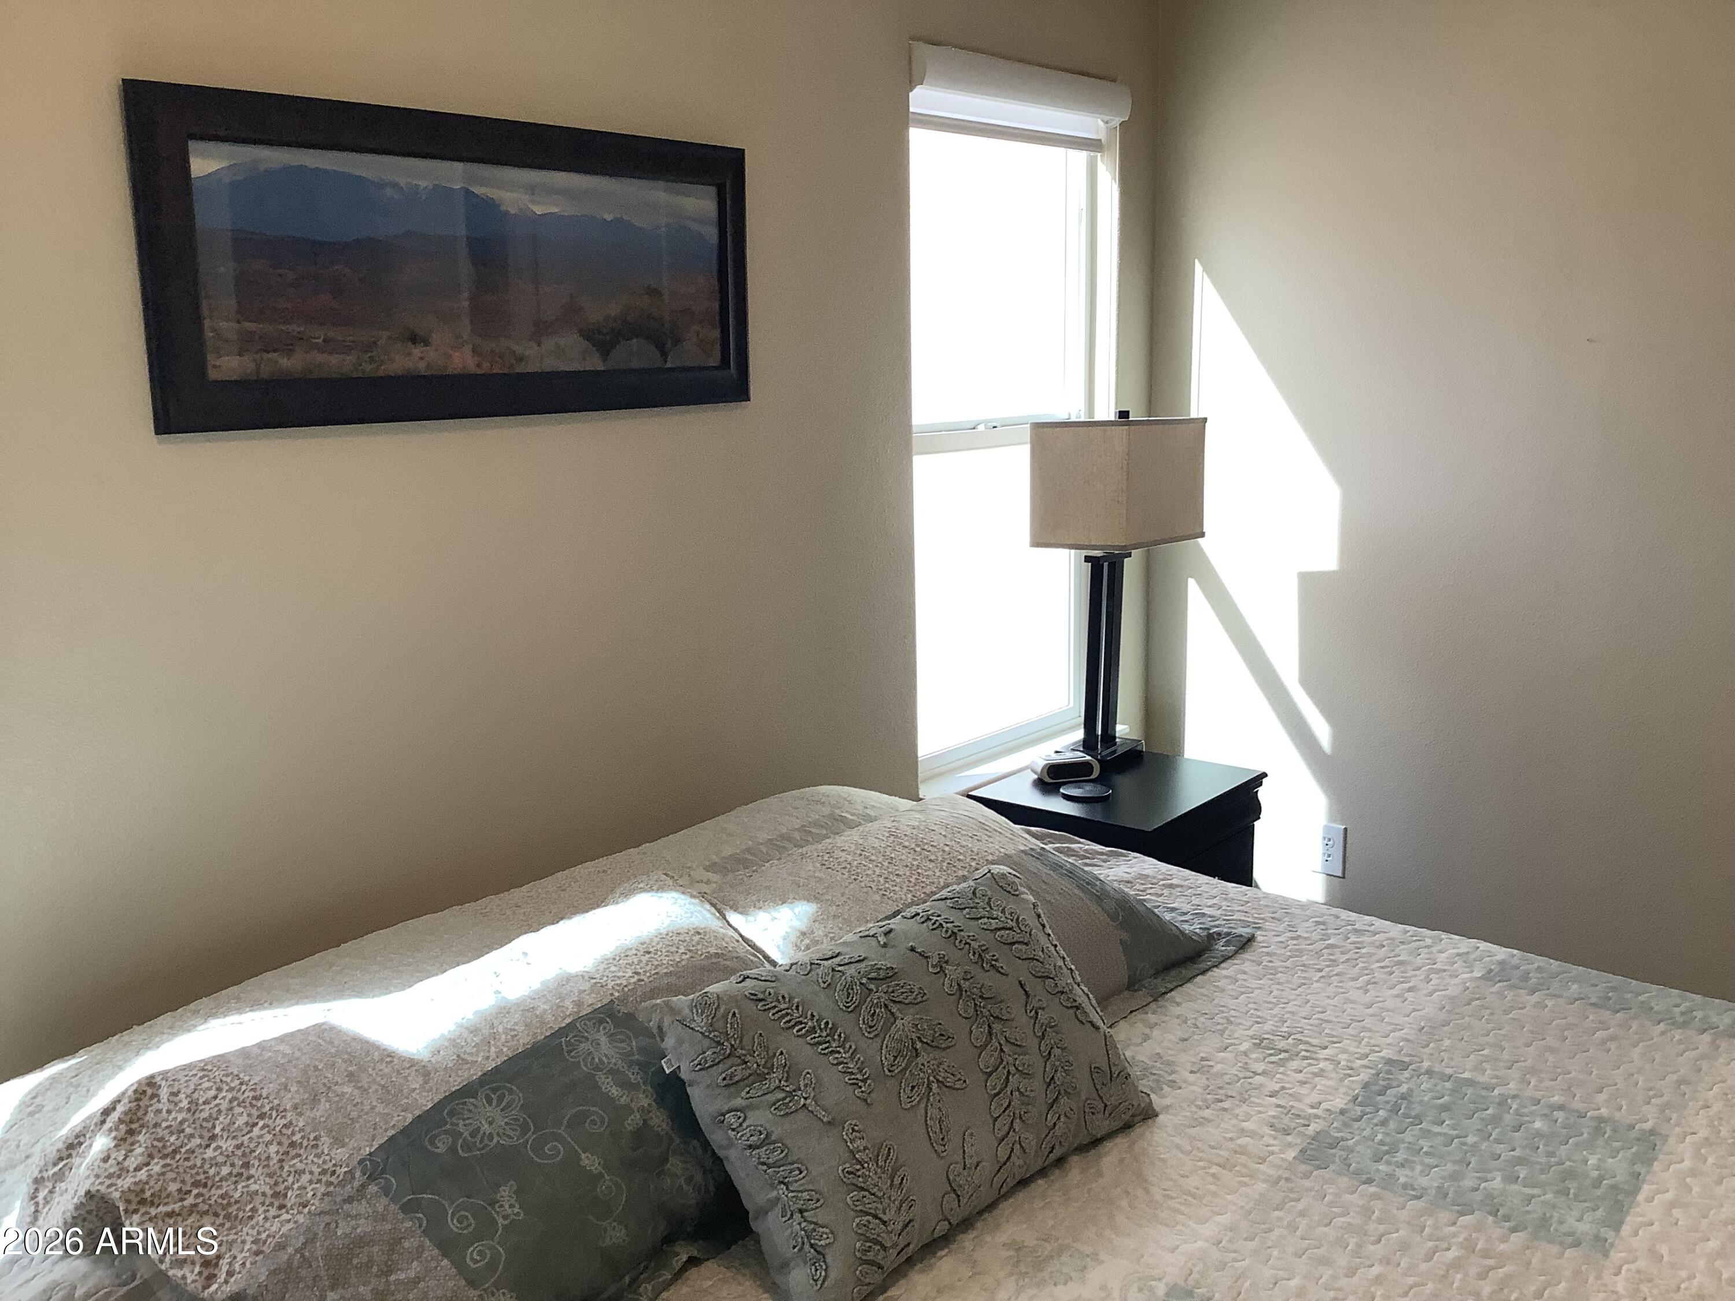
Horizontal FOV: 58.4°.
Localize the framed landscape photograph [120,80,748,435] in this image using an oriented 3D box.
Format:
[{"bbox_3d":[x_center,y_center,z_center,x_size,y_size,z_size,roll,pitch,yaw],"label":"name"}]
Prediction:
[{"bbox_3d":[-0.531,-0.544,2.225,0.027,0.408,1.010,8,15,40],"label":"framed landscape photograph"}]

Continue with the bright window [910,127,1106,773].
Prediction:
[{"bbox_3d":[0.280,-0.469,3.318,0.080,1.440,0.730,8,15,40],"label":"bright window"}]

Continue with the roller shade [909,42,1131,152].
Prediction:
[{"bbox_3d":[0.311,-1.113,3.152,0.090,0.145,0.725,8,15,40],"label":"roller shade"}]

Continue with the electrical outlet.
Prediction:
[{"bbox_3d":[1.050,0.458,3.538,0.071,0.115,0.008,8,15,40],"label":"electrical outlet"}]

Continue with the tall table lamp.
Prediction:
[{"bbox_3d":[0.548,-0.137,3.403,0.240,0.768,0.320,8,15,40],"label":"tall table lamp"}]

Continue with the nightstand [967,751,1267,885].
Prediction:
[{"bbox_3d":[0.543,0.581,3.325,0.420,0.610,0.500,8,15,40],"label":"nightstand"}]

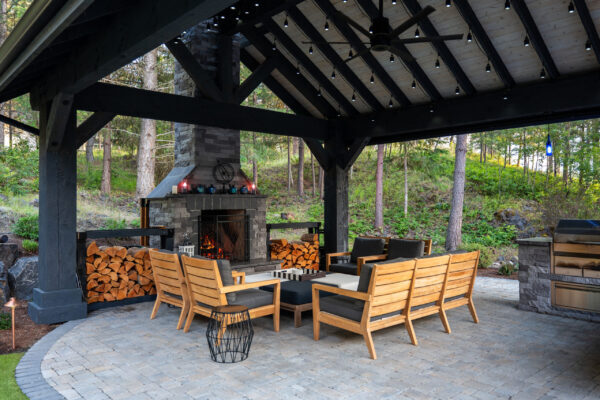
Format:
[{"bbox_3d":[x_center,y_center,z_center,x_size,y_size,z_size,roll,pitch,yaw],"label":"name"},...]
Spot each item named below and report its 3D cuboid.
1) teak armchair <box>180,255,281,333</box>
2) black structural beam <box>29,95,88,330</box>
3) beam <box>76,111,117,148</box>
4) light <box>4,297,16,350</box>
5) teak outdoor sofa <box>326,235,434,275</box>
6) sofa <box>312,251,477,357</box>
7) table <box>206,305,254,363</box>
[{"bbox_3d":[-0.758,1.041,5.000,0.840,0.870,0.710,1,-1,-40],"label":"teak armchair"},{"bbox_3d":[-3.052,0.154,5.728,0.530,2.680,0.530,1,-1,-40],"label":"black structural beam"},{"bbox_3d":[-2.758,-0.973,5.997,0.200,0.210,0.660,-1,42,50],"label":"beam"},{"bbox_3d":[-2.813,1.211,4.425,0.160,0.515,0.160,1,-1,-40],"label":"light"},{"bbox_3d":[1.225,1.066,7.309,0.840,0.870,1.460,1,-1,-40],"label":"teak outdoor sofa"},{"bbox_3d":[1.173,1.041,5.066,2.010,0.870,0.820,1,-1,-40],"label":"sofa"},{"bbox_3d":[-0.647,1.242,4.188,0.445,0.450,0.445,0,-1,0],"label":"table"}]

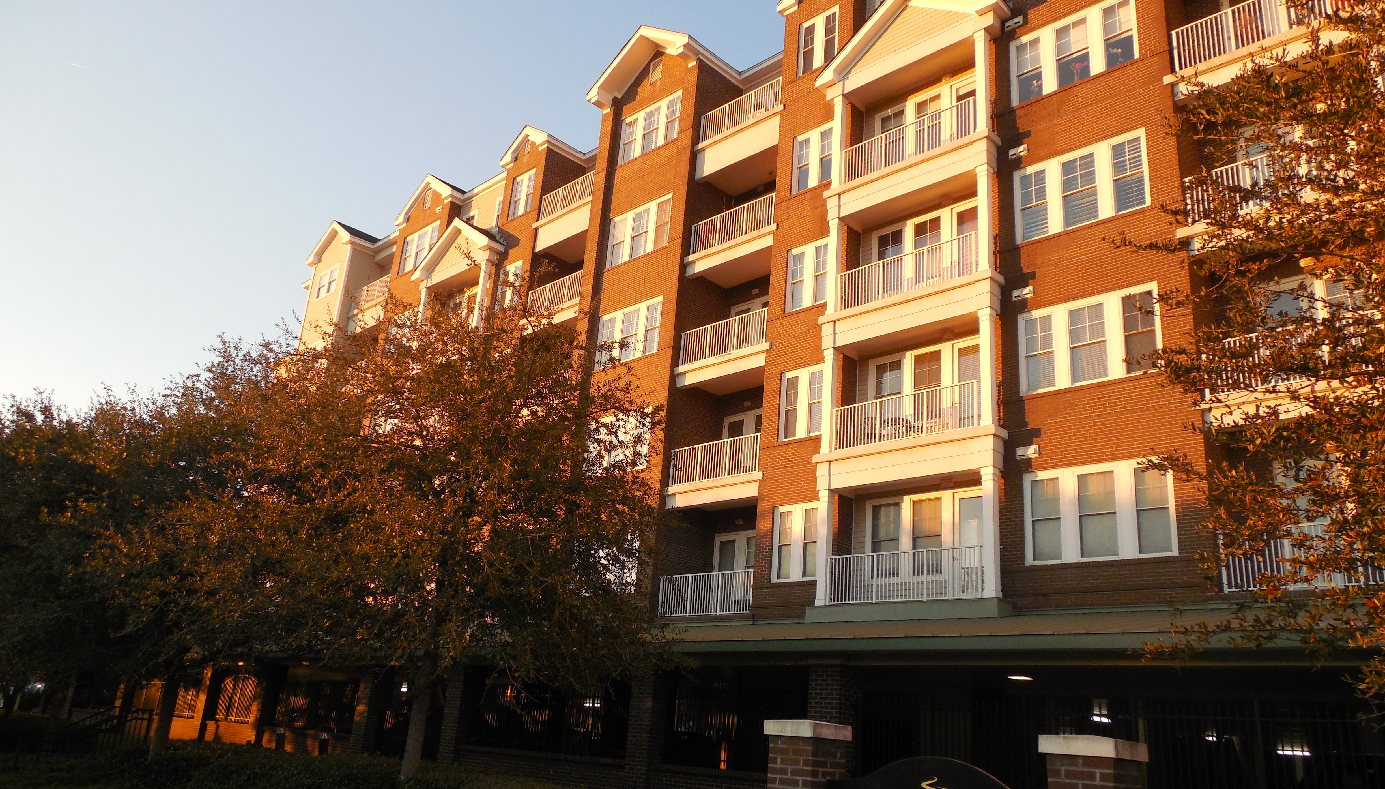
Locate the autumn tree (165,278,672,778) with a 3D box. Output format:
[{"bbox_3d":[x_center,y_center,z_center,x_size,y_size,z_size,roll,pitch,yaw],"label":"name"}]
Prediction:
[{"bbox_3d":[-4.270,2.366,15.792,7.600,8.000,7.600,-13,-25,43],"label":"autumn tree"}]

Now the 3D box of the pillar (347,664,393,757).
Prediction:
[{"bbox_3d":[-7.776,7.818,24.223,0.600,2.500,0.600,-13,-26,41],"label":"pillar"}]

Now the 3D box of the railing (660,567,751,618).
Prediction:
[{"bbox_3d":[0.274,4.928,24.739,3.120,1.040,0.060,-13,-26,41],"label":"railing"}]

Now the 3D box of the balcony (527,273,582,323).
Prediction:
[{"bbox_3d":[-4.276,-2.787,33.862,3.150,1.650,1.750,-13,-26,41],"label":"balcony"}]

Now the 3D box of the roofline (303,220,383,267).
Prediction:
[{"bbox_3d":[-16.769,-7.265,49.866,4.654,1.934,2.800,-13,-25,43],"label":"roofline"}]

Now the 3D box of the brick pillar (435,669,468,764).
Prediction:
[{"bbox_3d":[-5.165,7.239,22.456,0.615,2.520,0.600,-13,-25,43],"label":"brick pillar"}]

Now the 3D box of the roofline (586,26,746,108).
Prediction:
[{"bbox_3d":[-0.733,-10.971,34.661,4.987,2.258,3.300,-13,-25,43],"label":"roofline"}]

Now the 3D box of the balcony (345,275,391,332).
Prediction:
[{"bbox_3d":[-14.089,-3.759,45.859,3.645,2.220,1.813,-14,-26,43],"label":"balcony"}]

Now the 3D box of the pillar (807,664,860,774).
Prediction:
[{"bbox_3d":[2.161,5.492,15.233,0.600,2.580,0.600,-13,-26,41],"label":"pillar"}]

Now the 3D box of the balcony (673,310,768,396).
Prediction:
[{"bbox_3d":[1.486,-0.974,28.361,3.589,1.683,1.998,-14,-26,43],"label":"balcony"}]

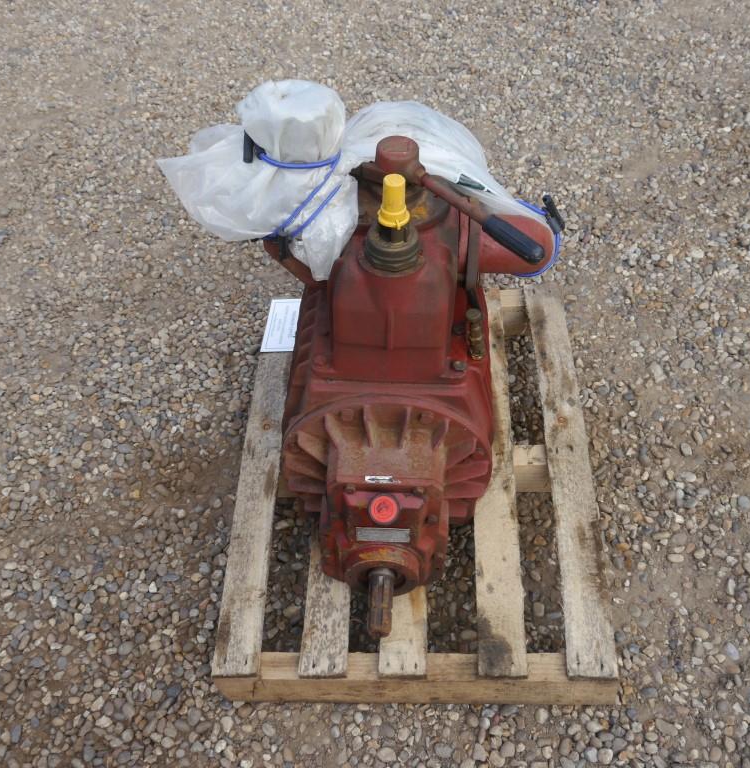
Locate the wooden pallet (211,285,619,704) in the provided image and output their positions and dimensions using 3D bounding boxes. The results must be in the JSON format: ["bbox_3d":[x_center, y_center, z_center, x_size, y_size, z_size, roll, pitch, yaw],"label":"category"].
[{"bbox_3d":[0.073,0.151,1.541,0.625,0.116,0.829,1,52,0],"label":"wooden pallet"}]

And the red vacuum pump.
[{"bbox_3d":[0.046,-0.033,1.234,0.481,0.594,0.688,2,52,1],"label":"red vacuum pump"}]

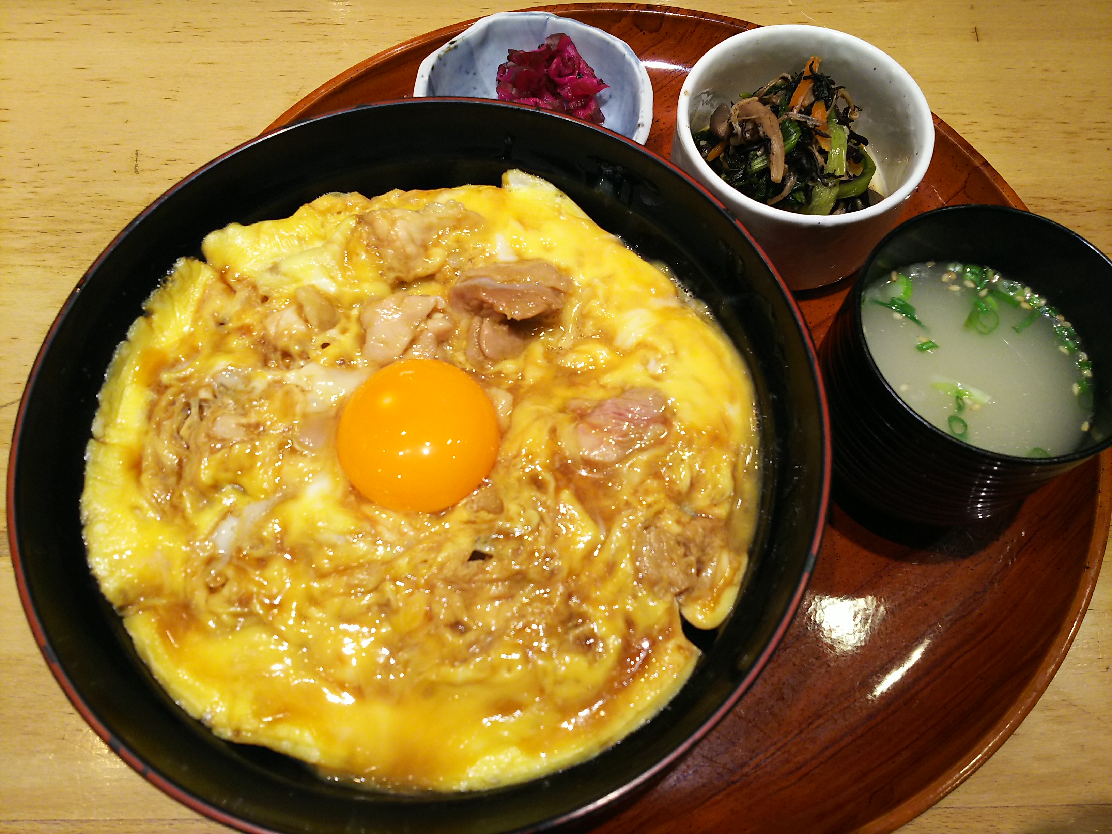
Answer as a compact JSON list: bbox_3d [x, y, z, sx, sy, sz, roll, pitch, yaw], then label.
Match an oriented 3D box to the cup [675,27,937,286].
[{"bbox_3d":[0.083,-0.090,0.297,0.085,0.043,0.085,0,67,0],"label":"cup"}]

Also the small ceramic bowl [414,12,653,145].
[{"bbox_3d":[-0.008,-0.106,0.309,0.085,0.030,0.085,0,67,0],"label":"small ceramic bowl"}]

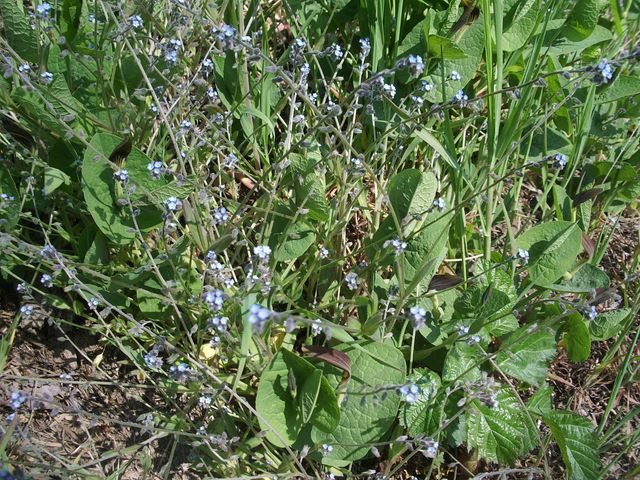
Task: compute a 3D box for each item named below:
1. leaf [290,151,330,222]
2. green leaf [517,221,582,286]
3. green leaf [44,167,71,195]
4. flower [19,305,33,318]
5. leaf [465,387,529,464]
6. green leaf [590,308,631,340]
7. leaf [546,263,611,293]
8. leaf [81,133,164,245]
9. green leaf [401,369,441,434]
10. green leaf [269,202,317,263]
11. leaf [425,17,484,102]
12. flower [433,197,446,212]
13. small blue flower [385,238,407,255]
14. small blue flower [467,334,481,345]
[{"bbox_3d":[-0.008,-0.046,0.555,0.034,0.016,0.065,0,66,-6],"label":"leaf"},{"bbox_3d":[0.202,0.012,0.570,0.076,0.012,0.048,-36,62,-19],"label":"green leaf"},{"bbox_3d":[-0.227,-0.051,0.560,0.022,0.010,0.026,0,67,13],"label":"green leaf"},{"bbox_3d":[-0.228,0.055,0.500,0.010,0.009,0.009,0,43,0],"label":"flower"},{"bbox_3d":[0.134,0.141,0.490,0.050,0.012,0.057,-13,51,-11],"label":"leaf"},{"bbox_3d":[0.242,0.070,0.540,0.042,0.007,0.022,-20,56,-15],"label":"green leaf"},{"bbox_3d":[0.210,0.030,0.525,0.052,0.013,0.032,3,45,-5],"label":"leaf"},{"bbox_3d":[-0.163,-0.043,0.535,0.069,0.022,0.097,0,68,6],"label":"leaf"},{"bbox_3d":[0.078,0.126,0.500,0.032,0.010,0.055,10,53,4],"label":"green leaf"},{"bbox_3d":[-0.027,-0.006,0.630,0.042,0.014,0.068,23,61,10],"label":"green leaf"},{"bbox_3d":[0.158,-0.212,0.760,0.066,0.020,0.109,23,73,7],"label":"leaf"},{"bbox_3d":[0.103,-0.031,0.560,0.012,0.009,0.016,13,67,6],"label":"flower"},{"bbox_3d":[0.057,0.005,0.490,0.015,0.011,0.012,0,43,0],"label":"small blue flower"},{"bbox_3d":[0.113,0.073,0.475,0.010,0.008,0.009,0,43,0],"label":"small blue flower"}]

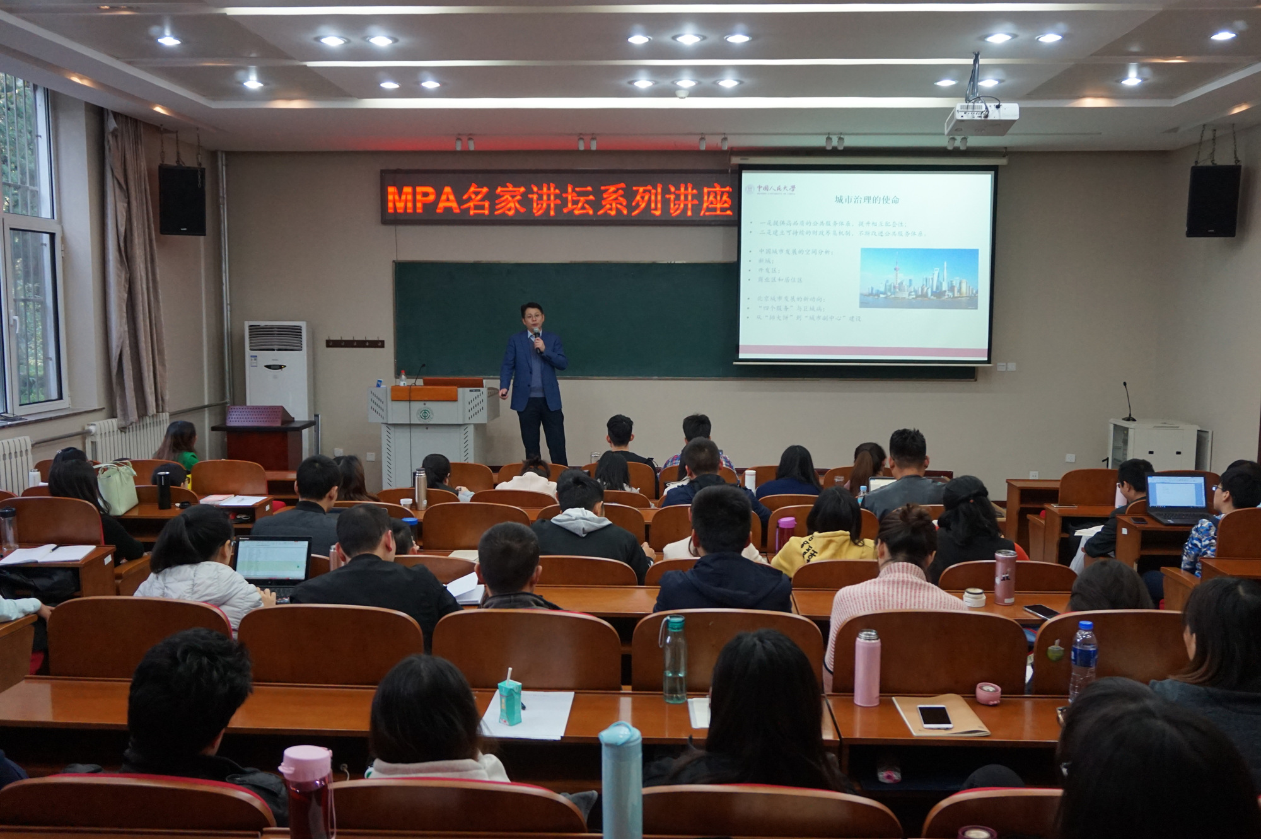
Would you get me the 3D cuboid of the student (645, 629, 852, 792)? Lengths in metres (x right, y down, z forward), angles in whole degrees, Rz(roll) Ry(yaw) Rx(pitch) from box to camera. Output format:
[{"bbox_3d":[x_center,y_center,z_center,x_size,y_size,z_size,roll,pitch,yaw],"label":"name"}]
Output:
[{"bbox_3d":[0.240,0.980,2.383,0.460,1.232,0.720,1,6,2],"label":"student"}]

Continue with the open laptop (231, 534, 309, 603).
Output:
[{"bbox_3d":[-1.291,0.530,3.822,0.295,0.185,0.270,1,6,4],"label":"open laptop"}]

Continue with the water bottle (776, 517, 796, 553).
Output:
[{"bbox_3d":[0.755,0.568,5.242,0.080,0.174,0.080,1,6,2],"label":"water bottle"}]

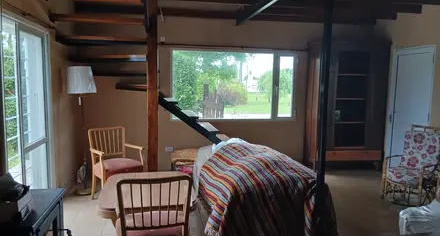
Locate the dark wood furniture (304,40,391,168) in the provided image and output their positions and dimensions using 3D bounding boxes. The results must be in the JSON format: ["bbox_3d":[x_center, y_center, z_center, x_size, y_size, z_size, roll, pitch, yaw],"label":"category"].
[{"bbox_3d":[2.210,-0.200,5.812,1.300,2.240,0.500,0,6,-11],"label":"dark wood furniture"}]

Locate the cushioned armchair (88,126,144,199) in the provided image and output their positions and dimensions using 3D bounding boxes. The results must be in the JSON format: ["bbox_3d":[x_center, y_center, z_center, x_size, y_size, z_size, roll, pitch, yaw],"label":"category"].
[{"bbox_3d":[-1.298,0.606,4.127,0.540,0.880,0.550,-5,8,-42],"label":"cushioned armchair"}]

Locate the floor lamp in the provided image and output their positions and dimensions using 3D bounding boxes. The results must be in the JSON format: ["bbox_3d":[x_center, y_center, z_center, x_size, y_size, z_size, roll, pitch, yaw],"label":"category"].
[{"bbox_3d":[-1.805,0.168,4.379,0.365,1.680,0.365,0,6,-11],"label":"floor lamp"}]

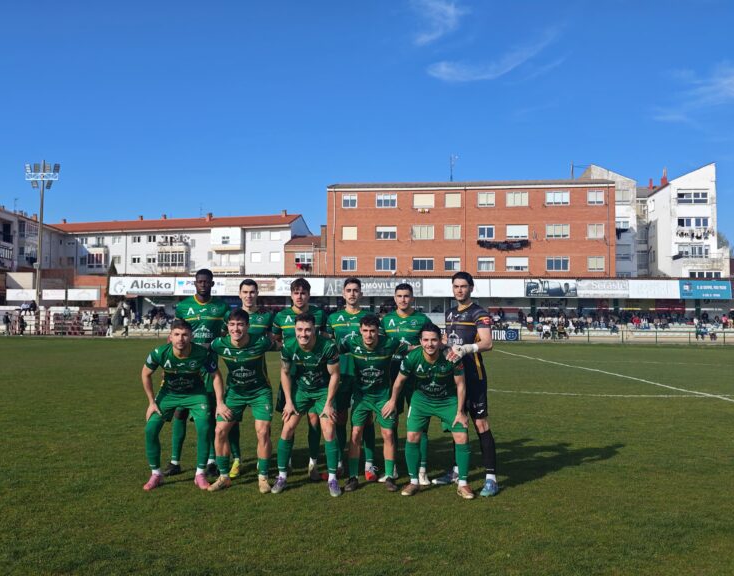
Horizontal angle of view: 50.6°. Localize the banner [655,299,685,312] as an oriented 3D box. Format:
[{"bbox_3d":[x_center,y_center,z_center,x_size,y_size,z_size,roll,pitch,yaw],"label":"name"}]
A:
[{"bbox_3d":[25.587,1.560,65.465,2.476,1.180,0.080,0,-2,3],"label":"banner"}]

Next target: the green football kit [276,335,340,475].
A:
[{"bbox_3d":[-0.496,0.954,6.470,0.520,1.160,0.520,1,-2,-4],"label":"green football kit"}]

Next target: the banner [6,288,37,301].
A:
[{"bbox_3d":[-30.701,0.631,69.000,2.700,0.980,0.080,0,-2,6],"label":"banner"}]

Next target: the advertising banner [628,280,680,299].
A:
[{"bbox_3d":[22.980,0.144,62.000,3.900,1.460,0.100,0,-2,7],"label":"advertising banner"}]

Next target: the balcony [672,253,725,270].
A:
[{"bbox_3d":[34.059,-2.706,79.300,4.500,1.700,2.300,0,-2,7],"label":"balcony"}]

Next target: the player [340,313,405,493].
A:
[{"bbox_3d":[0.046,0.936,6.582,0.560,1.470,0.550,1,-2,0],"label":"player"}]

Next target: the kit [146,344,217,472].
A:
[{"bbox_3d":[-1.605,1.020,6.720,0.600,1.100,0.520,1,-3,-8],"label":"kit"}]

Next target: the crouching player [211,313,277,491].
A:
[{"bbox_3d":[-1.050,0.938,6.680,0.610,1.500,0.620,1,-3,-6],"label":"crouching player"}]

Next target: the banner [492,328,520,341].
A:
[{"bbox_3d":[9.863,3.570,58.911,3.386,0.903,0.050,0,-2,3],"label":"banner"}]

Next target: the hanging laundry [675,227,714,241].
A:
[{"bbox_3d":[33.340,-5.524,79.000,3.750,1.350,0.550,0,-3,1],"label":"hanging laundry"}]

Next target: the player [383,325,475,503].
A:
[{"bbox_3d":[0.500,0.988,6.420,0.720,1.420,0.620,0,-2,3],"label":"player"}]

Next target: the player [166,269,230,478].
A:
[{"bbox_3d":[-1.565,0.775,7.170,0.580,1.870,0.430,1,-3,-7],"label":"player"}]

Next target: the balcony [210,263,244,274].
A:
[{"bbox_3d":[-18.504,-2.587,103.000,4.400,1.450,1.300,0,-3,14],"label":"balcony"}]

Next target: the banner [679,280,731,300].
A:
[{"bbox_3d":[26.893,0.182,61.600,3.950,1.460,0.100,0,-2,7],"label":"banner"}]

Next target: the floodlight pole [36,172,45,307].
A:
[{"bbox_3d":[-26.910,-3.091,64.000,0.350,14.200,0.350,1,-3,-18],"label":"floodlight pole"}]

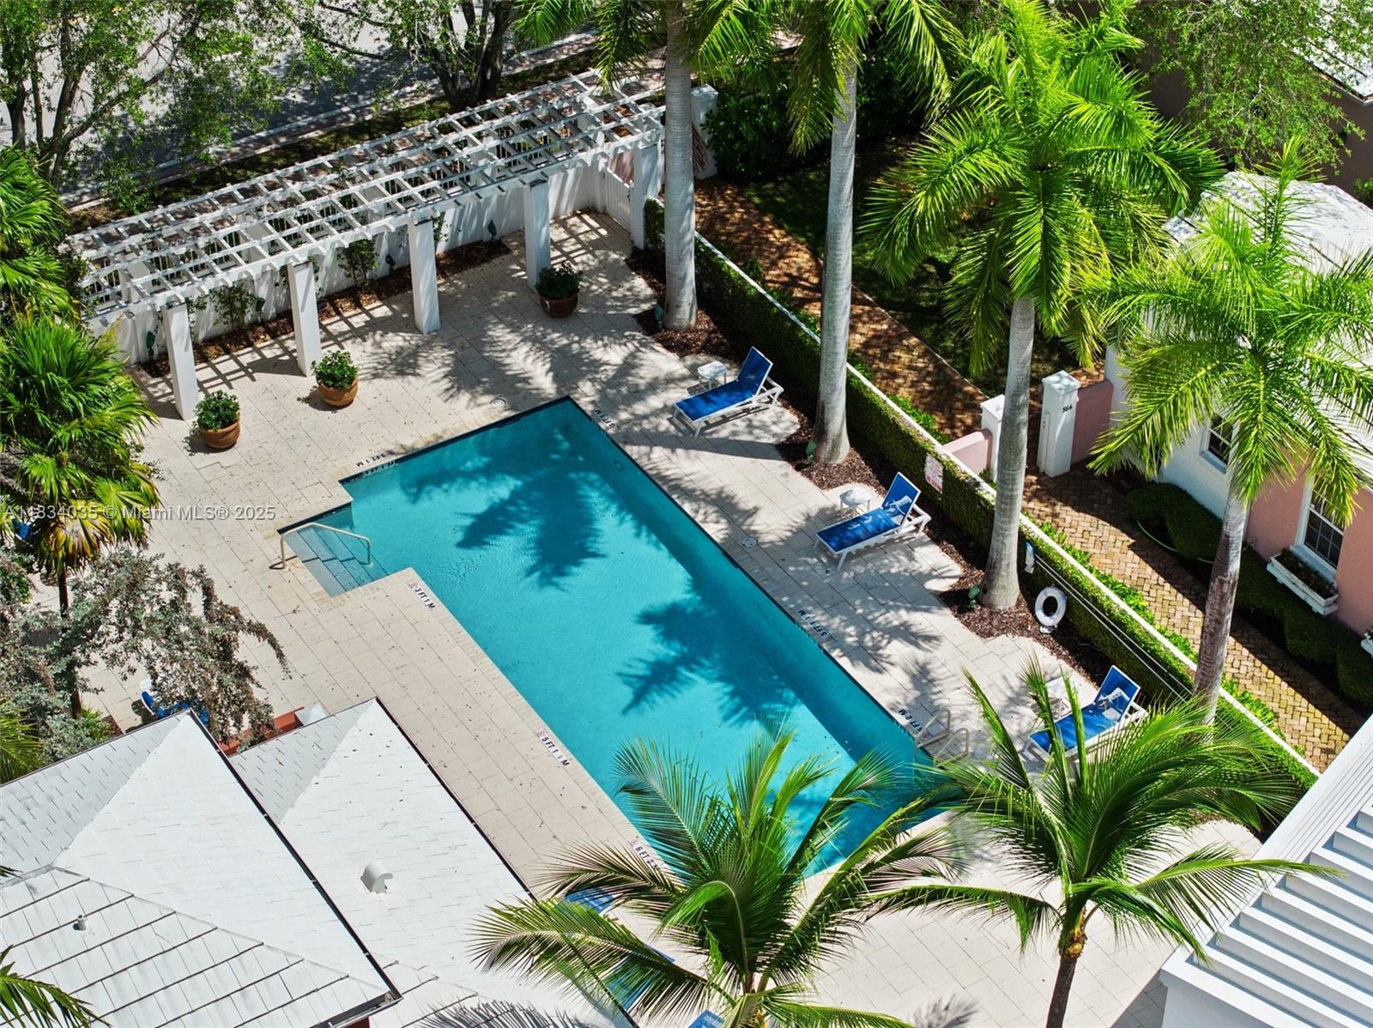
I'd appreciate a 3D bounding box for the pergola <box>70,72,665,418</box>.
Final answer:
[{"bbox_3d":[-5.737,-4.986,51.215,11.900,2.580,2.900,-22,43,-25],"label":"pergola"}]

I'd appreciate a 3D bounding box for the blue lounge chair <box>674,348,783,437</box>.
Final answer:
[{"bbox_3d":[0.734,-2.164,48.917,1.900,0.920,0.710,-21,43,-24],"label":"blue lounge chair"}]

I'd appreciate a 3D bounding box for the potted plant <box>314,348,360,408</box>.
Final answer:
[{"bbox_3d":[-6.181,-2.426,49.281,0.750,0.950,0.750,0,38,0],"label":"potted plant"}]

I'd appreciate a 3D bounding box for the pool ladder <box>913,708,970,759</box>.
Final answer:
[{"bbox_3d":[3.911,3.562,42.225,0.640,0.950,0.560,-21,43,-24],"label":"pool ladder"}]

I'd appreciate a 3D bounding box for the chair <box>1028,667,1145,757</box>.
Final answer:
[{"bbox_3d":[6.097,3.098,42.182,1.900,0.920,0.710,-21,43,-24],"label":"chair"}]

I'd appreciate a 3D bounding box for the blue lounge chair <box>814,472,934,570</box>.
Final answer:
[{"bbox_3d":[3.086,0.099,46.021,1.900,0.920,0.710,-21,43,-24],"label":"blue lounge chair"}]

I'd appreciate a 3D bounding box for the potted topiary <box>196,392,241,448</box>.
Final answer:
[{"bbox_3d":[-8.154,-1.638,48.296,0.750,0.950,0.750,0,38,0],"label":"potted topiary"}]

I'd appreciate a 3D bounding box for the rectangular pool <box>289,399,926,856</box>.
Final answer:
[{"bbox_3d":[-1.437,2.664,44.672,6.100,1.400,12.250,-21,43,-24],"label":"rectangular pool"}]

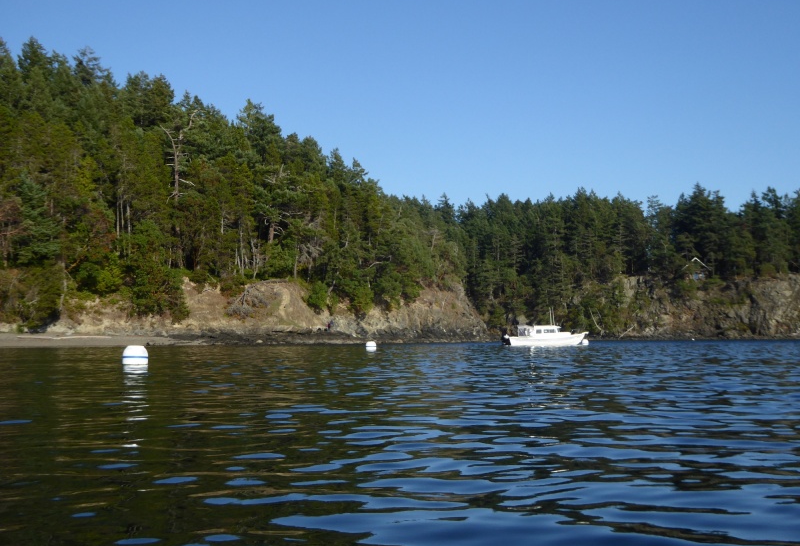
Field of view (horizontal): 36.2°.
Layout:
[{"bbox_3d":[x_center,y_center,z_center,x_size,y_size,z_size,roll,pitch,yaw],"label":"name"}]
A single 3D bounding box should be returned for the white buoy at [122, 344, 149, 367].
[{"bbox_3d":[-6.686,2.116,31.000,0.640,0.550,0.640,0,-3,0],"label":"white buoy"}]

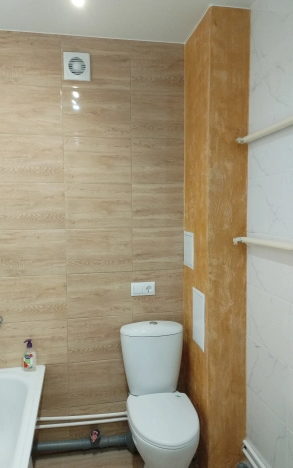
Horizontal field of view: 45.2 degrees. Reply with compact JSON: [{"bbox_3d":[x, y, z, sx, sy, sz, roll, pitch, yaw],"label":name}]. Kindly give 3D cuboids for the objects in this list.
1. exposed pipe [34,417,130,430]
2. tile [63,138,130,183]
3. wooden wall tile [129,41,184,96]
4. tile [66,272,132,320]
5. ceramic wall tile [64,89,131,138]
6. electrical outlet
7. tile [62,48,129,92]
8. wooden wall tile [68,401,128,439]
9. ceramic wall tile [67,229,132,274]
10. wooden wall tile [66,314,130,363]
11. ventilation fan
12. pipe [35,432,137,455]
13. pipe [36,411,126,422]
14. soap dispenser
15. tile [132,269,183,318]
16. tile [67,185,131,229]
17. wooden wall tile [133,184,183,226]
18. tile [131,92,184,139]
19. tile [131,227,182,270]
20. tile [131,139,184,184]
[{"bbox_3d":[-0.393,1.166,2.168,0.589,0.024,0.024,-1,4,-10],"label":"exposed pipe"},{"bbox_3d":[-0.286,-0.438,2.096,0.400,0.270,0.014,-1,4,-10],"label":"tile"},{"bbox_3d":[0.069,-0.996,2.138,0.335,0.290,0.009,-1,4,-12],"label":"wooden wall tile"},{"bbox_3d":[-0.284,0.381,2.172,0.401,0.273,0.015,-1,4,-10],"label":"tile"},{"bbox_3d":[-0.289,-0.709,2.082,0.402,0.272,0.009,-1,4,-12],"label":"ceramic wall tile"},{"bbox_3d":[-0.017,0.349,2.198,0.153,0.081,0.014,-1,4,-12],"label":"electrical outlet"},{"bbox_3d":[-0.293,-0.973,2.067,0.401,0.240,0.015,-1,4,-10],"label":"tile"},{"bbox_3d":[-0.280,1.195,2.235,0.401,0.257,0.015,-1,4,-10],"label":"wooden wall tile"},{"bbox_3d":[-0.282,0.105,2.134,0.400,0.270,0.014,-1,4,-10],"label":"ceramic wall tile"},{"bbox_3d":[-0.278,0.648,2.171,0.400,0.270,0.014,-1,4,-10],"label":"wooden wall tile"},{"bbox_3d":[-0.399,-0.964,2.022,0.149,0.150,0.033,-1,4,-12],"label":"ventilation fan"},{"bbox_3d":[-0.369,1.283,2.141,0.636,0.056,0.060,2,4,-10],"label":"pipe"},{"bbox_3d":[-0.382,1.114,2.148,0.547,0.025,0.025,1,4,-10],"label":"pipe"},{"bbox_3d":[-0.676,0.705,2.034,0.074,0.188,0.050,1,4,16],"label":"soap dispenser"},{"bbox_3d":[0.076,0.370,2.212,0.320,0.270,0.014,-1,4,-10],"label":"tile"},{"bbox_3d":[-0.284,-0.167,2.115,0.400,0.270,0.014,-1,4,-10],"label":"tile"},{"bbox_3d":[0.075,-0.174,2.194,0.335,0.272,0.009,-1,4,-12],"label":"wooden wall tile"},{"bbox_3d":[0.070,-0.723,2.154,0.329,0.273,0.015,-1,4,-10],"label":"tile"},{"bbox_3d":[0.077,0.097,2.213,0.335,0.272,0.009,-1,4,-12],"label":"tile"},{"bbox_3d":[0.070,-0.445,2.156,0.320,0.270,0.014,-1,4,-10],"label":"tile"}]

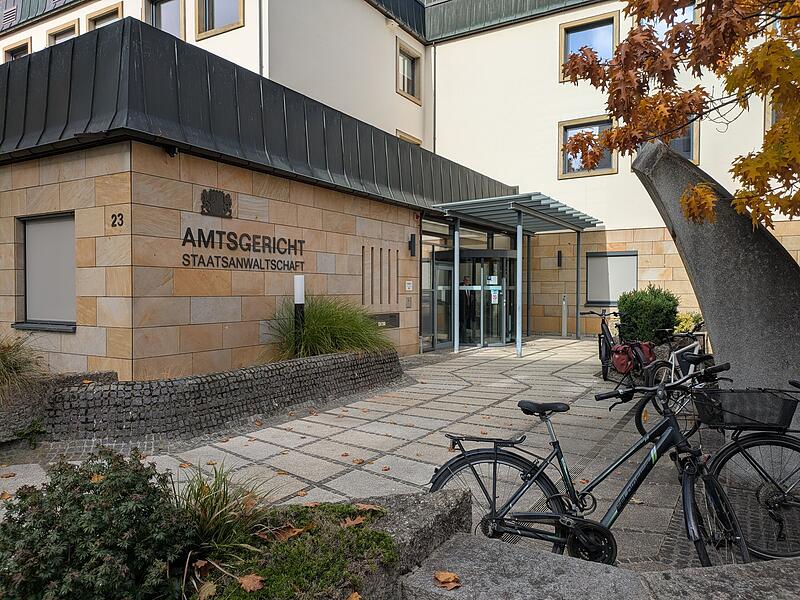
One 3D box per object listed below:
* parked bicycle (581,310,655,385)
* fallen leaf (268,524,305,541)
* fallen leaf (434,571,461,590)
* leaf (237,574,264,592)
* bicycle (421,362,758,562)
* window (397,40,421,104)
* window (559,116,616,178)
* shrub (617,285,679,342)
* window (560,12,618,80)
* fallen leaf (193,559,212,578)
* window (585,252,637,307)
[{"bbox_3d":[3.209,0.739,8.664,0.720,1.140,1.780,0,1,-5],"label":"parked bicycle"},{"bbox_3d":[-0.394,0.811,2.006,0.120,0.030,0.075,0,1,-17],"label":"fallen leaf"},{"bbox_3d":[0.170,1.006,2.072,0.095,0.030,0.090,0,1,5],"label":"fallen leaf"},{"bbox_3d":[-0.444,0.842,1.716,0.085,0.027,0.075,0,1,-15],"label":"leaf"},{"bbox_3d":[0.909,0.870,2.785,1.680,1.150,0.620,0,1,6],"label":"bicycle"},{"bbox_3d":[0.284,-7.709,19.602,0.200,1.800,1.750,1,1,30],"label":"window"},{"bbox_3d":[6.061,-4.897,18.647,1.855,1.860,0.200,1,1,31],"label":"window"},{"bbox_3d":[5.740,0.336,13.400,1.380,1.380,1.350,0,1,17],"label":"shrub"},{"bbox_3d":[6.095,-8.084,18.574,1.865,1.905,0.200,1,1,31],"label":"window"},{"bbox_3d":[-0.625,0.850,1.829,0.065,0.035,0.065,0,1,-19],"label":"fallen leaf"},{"bbox_3d":[6.714,-0.659,18.331,1.550,1.705,0.200,1,1,31],"label":"window"}]

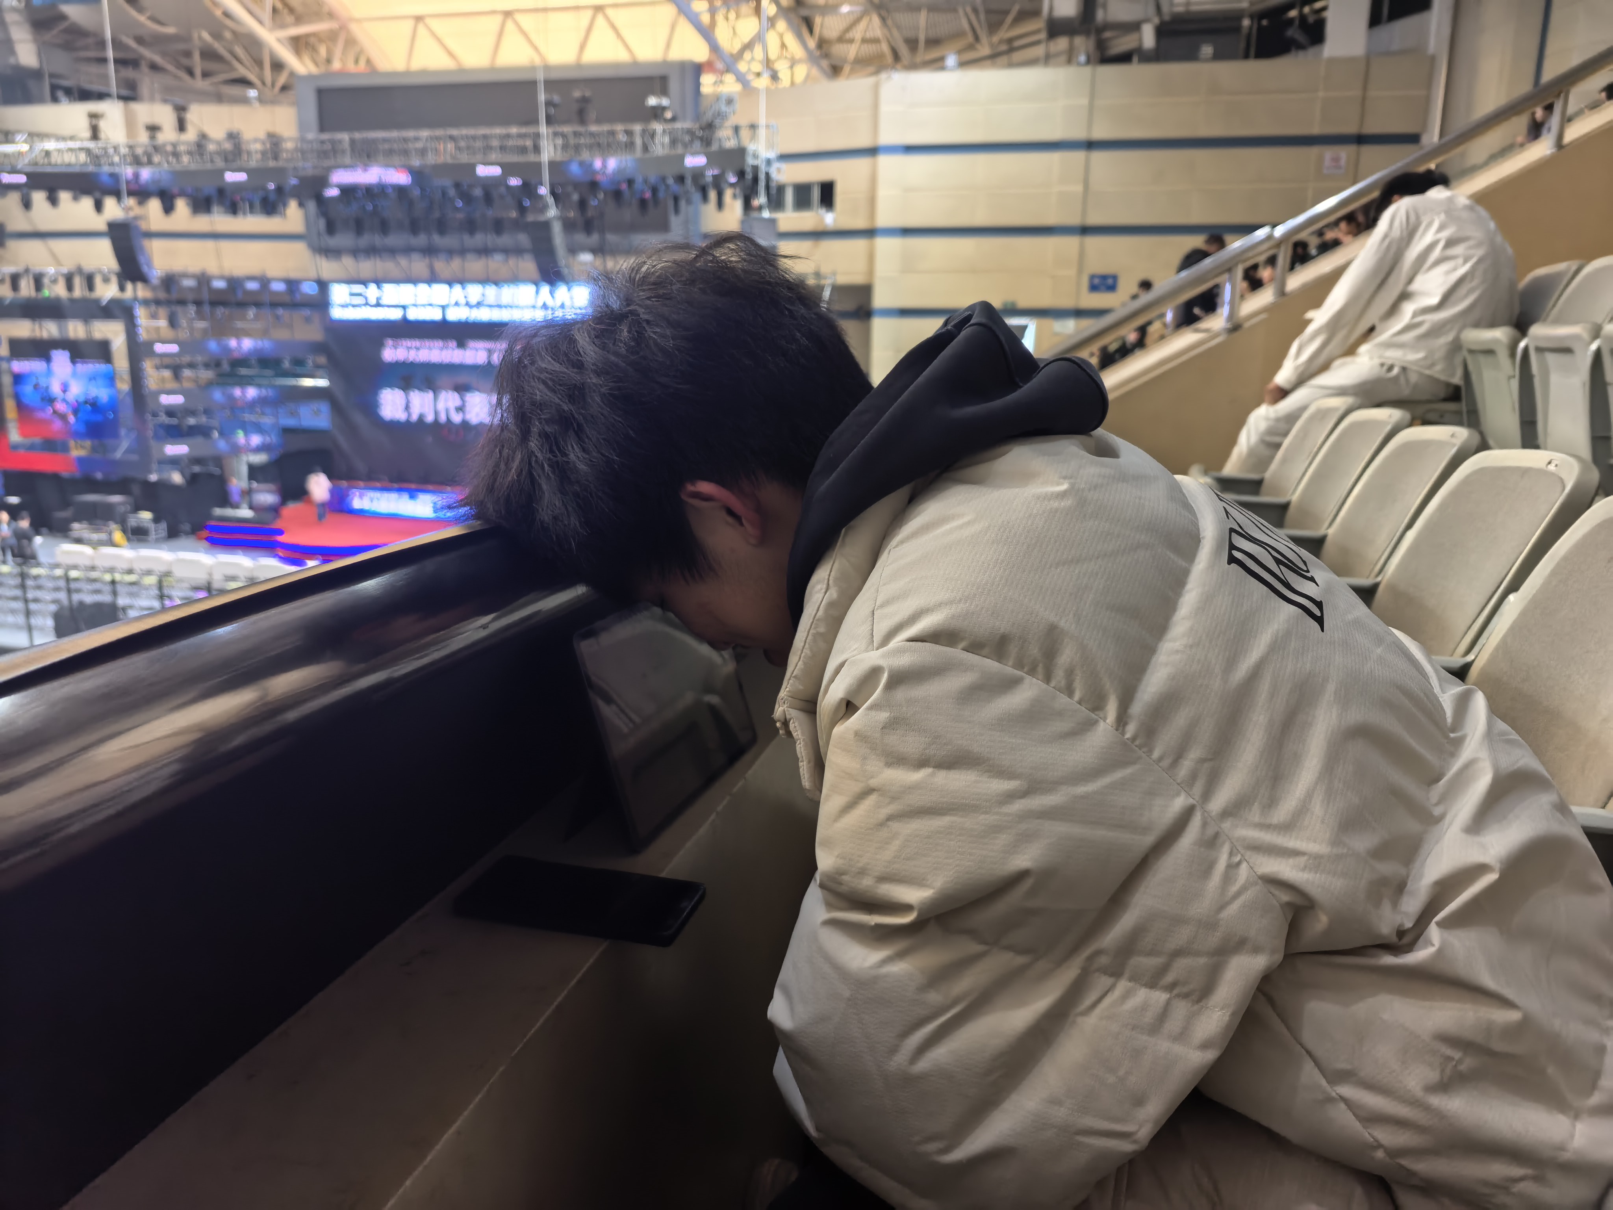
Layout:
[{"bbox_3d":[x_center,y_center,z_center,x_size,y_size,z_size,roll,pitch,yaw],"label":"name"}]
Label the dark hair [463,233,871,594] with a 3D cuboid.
[{"bbox_3d":[-0.102,-0.145,0.815,0.235,0.255,0.195,36,19,5],"label":"dark hair"}]

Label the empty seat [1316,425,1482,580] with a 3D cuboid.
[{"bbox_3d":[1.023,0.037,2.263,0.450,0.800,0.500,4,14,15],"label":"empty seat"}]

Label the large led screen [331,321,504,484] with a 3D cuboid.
[{"bbox_3d":[-12.372,-7.166,40.000,9.800,5.700,0.250,3,13,12],"label":"large led screen"}]

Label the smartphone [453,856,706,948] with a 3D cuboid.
[{"bbox_3d":[-0.165,0.211,0.806,0.162,0.009,0.077,4,14,13],"label":"smartphone"}]

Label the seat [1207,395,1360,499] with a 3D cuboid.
[{"bbox_3d":[1.258,-0.205,3.161,0.480,0.780,0.500,4,14,14],"label":"seat"}]

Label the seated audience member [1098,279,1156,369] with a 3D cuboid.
[{"bbox_3d":[3.856,-3.308,13.500,0.750,1.200,0.500,0,14,-3],"label":"seated audience member"}]

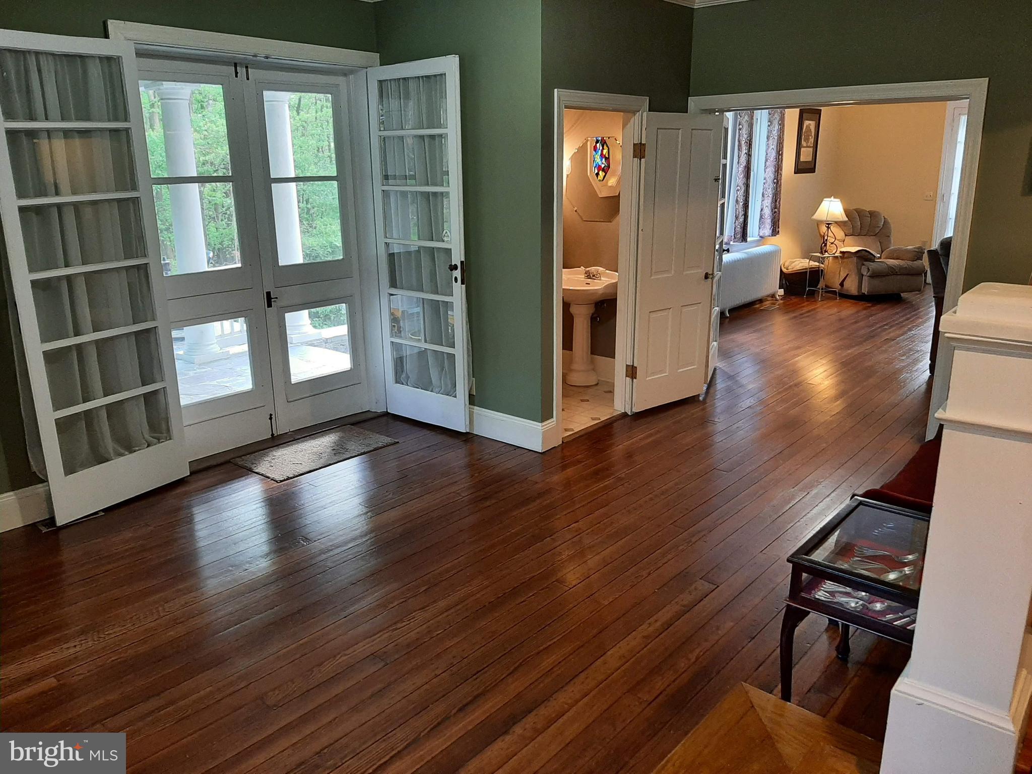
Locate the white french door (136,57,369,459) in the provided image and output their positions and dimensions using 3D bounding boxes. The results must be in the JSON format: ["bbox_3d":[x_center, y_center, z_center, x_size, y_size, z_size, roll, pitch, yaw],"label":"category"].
[{"bbox_3d":[-1.604,-0.790,4.882,0.060,2.289,1.492,13,21,40],"label":"white french door"}]

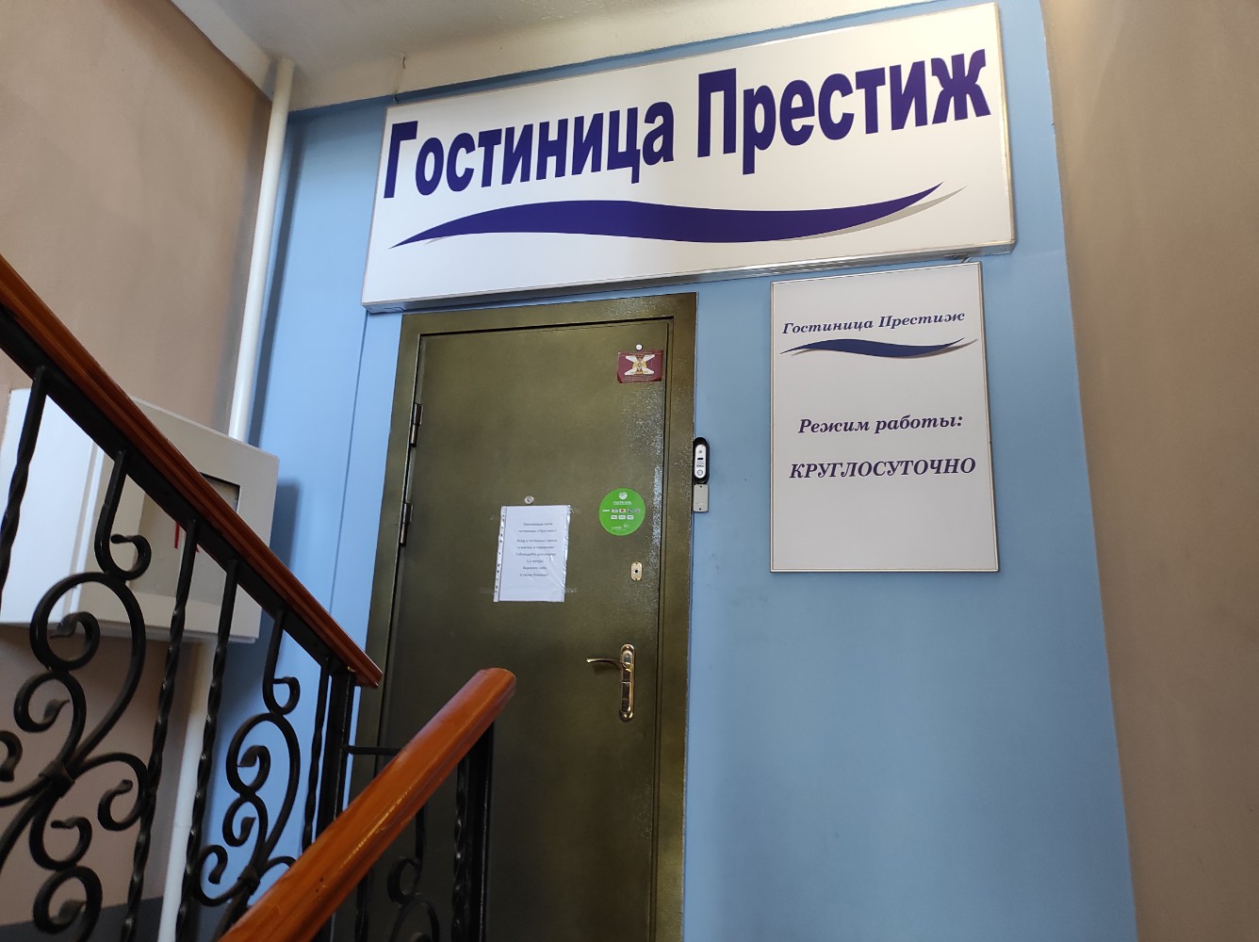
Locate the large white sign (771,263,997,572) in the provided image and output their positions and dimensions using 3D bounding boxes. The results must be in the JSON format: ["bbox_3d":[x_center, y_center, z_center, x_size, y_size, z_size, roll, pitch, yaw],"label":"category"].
[{"bbox_3d":[0.713,-0.156,2.615,0.604,0.902,0.022,-2,-16,17],"label":"large white sign"}]

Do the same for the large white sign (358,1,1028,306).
[{"bbox_3d":[0.101,-1.002,3.023,2.127,0.816,0.064,-2,-16,17],"label":"large white sign"}]

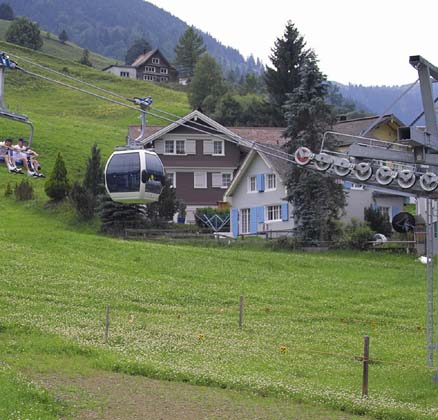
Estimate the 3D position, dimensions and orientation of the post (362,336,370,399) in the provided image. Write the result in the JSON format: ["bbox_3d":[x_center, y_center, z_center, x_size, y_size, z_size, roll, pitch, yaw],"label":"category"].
[{"bbox_3d":[3.793,4.025,24.300,0.115,1.600,0.115,2,-4,0],"label":"post"}]

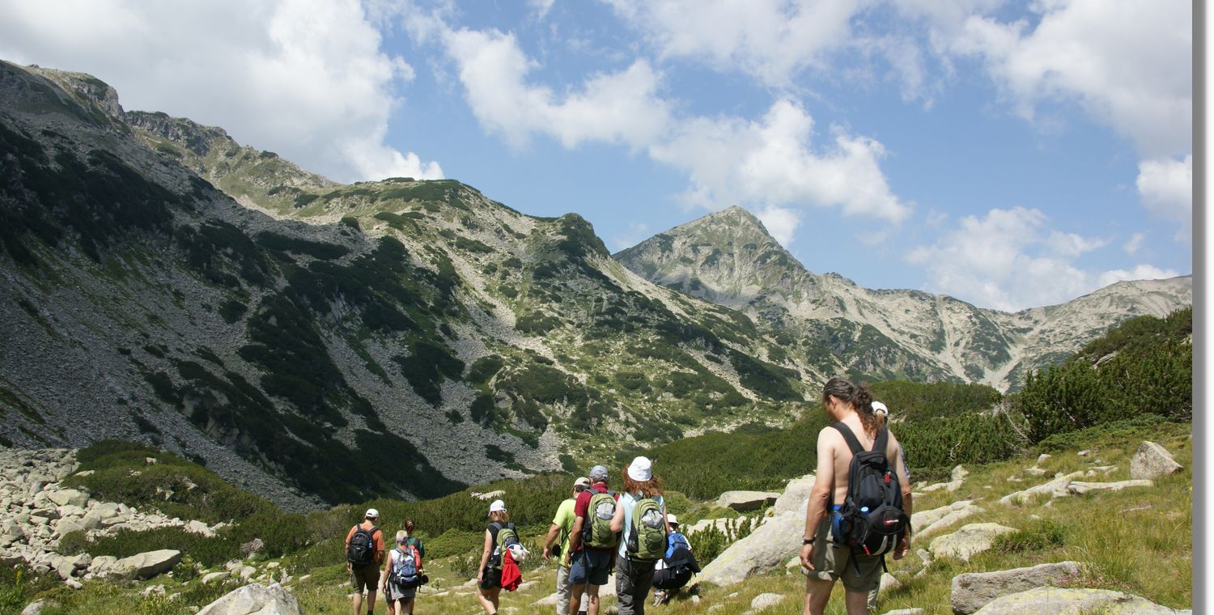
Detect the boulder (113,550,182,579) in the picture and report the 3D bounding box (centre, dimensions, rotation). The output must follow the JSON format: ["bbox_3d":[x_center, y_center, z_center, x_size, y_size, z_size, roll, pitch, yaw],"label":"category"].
[{"bbox_3d":[-9.073,5.062,17.921,1.414,0.561,0.990,2,-3,-27],"label":"boulder"}]

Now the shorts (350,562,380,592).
[{"bbox_3d":[-3.673,4.077,13.800,0.430,0.500,0.320,0,-6,5],"label":"shorts"}]

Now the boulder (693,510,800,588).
[{"bbox_3d":[2.074,3.362,12.800,1.700,1.050,1.200,-2,-6,17],"label":"boulder"}]

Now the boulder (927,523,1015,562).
[{"bbox_3d":[3.810,2.449,9.476,0.927,0.376,0.649,-1,-3,22],"label":"boulder"}]

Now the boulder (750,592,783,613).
[{"bbox_3d":[1.510,2.789,8.604,0.326,0.188,0.244,-1,-3,10],"label":"boulder"}]

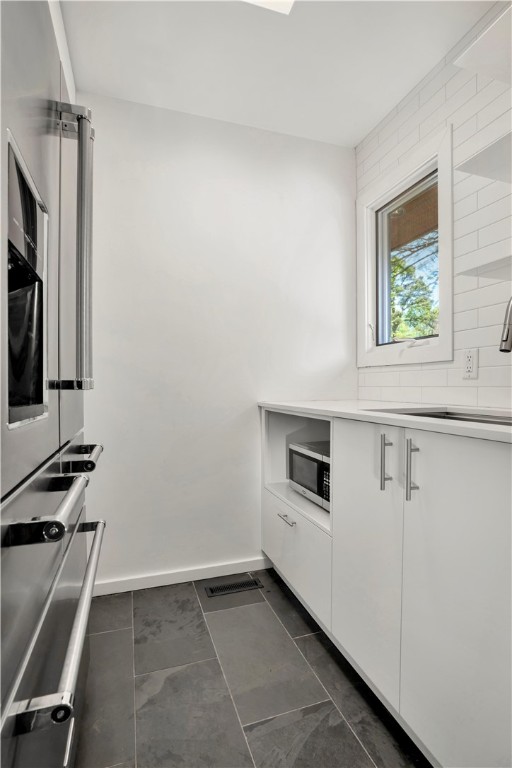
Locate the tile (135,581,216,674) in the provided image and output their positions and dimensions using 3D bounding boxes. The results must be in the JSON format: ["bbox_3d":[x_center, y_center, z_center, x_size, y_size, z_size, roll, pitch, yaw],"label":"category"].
[{"bbox_3d":[-0.382,1.047,1.602,0.306,0.012,0.577,1,-1,-19],"label":"tile"}]

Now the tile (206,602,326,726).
[{"bbox_3d":[0.005,1.046,1.421,0.306,0.012,0.594,1,-1,-19],"label":"tile"}]

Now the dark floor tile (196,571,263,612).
[{"bbox_3d":[-0.141,1.054,1.838,0.306,0.012,0.290,1,-1,-19],"label":"dark floor tile"}]

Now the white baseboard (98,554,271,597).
[{"bbox_3d":[-0.379,1.012,1.917,1.034,0.072,0.015,1,-1,-19],"label":"white baseboard"}]

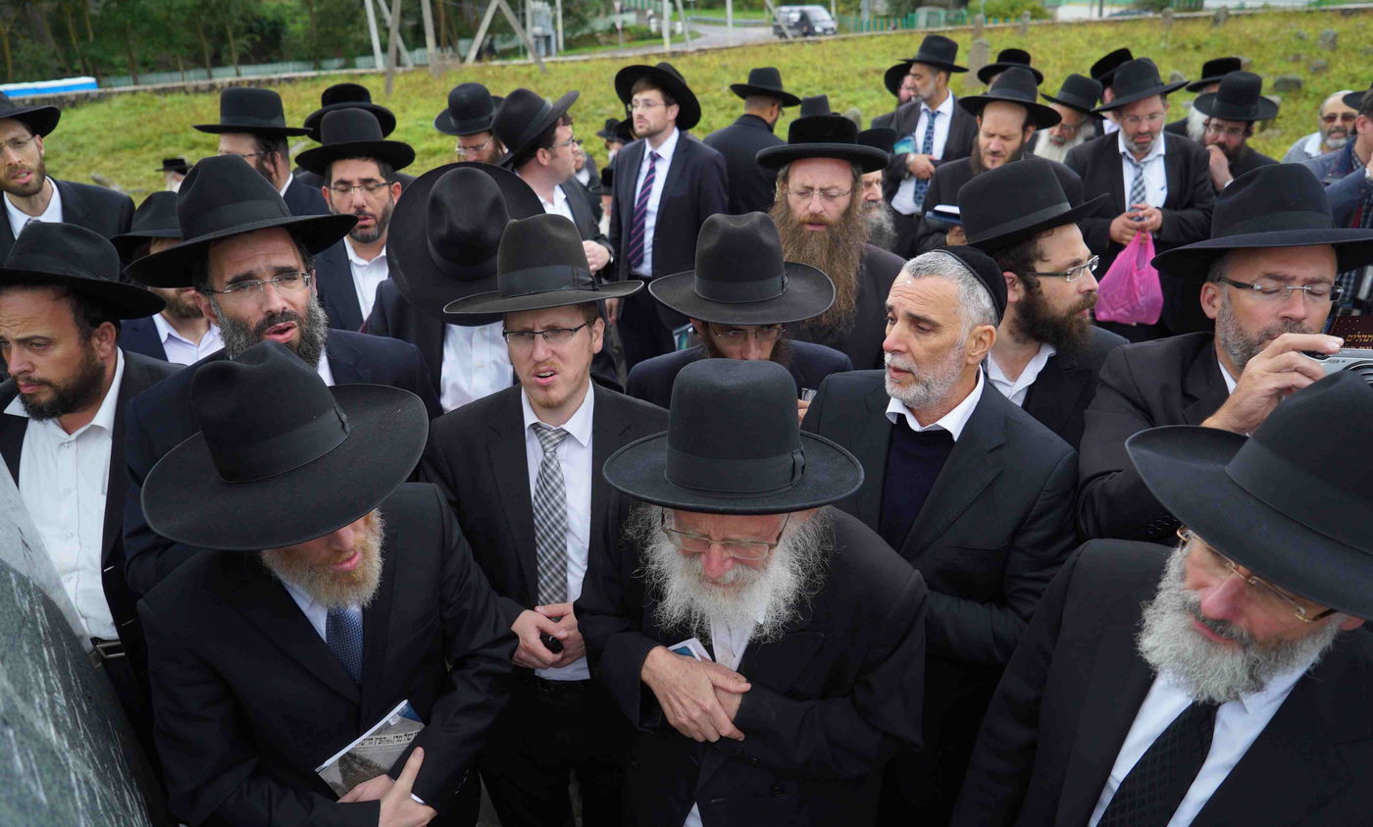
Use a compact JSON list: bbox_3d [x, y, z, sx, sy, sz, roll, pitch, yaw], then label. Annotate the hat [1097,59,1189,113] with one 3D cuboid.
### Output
[{"bbox_3d":[1.804,-1.315,3.655,0.365,0.140,0.335,-27,19,-39],"label":"hat"}]

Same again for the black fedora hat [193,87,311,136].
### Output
[{"bbox_3d":[-1.397,-0.961,2.932,0.330,0.135,0.360,4,17,26],"label":"black fedora hat"}]

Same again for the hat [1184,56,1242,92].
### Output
[{"bbox_3d":[2.404,-1.522,4.100,0.335,0.140,0.320,-20,22,-17],"label":"hat"}]

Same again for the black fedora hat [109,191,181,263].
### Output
[{"bbox_3d":[-1.156,-0.430,2.050,0.300,0.140,0.320,-10,11,-29],"label":"black fedora hat"}]

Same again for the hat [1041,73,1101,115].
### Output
[{"bbox_3d":[1.772,-1.448,4.150,0.335,0.145,0.320,-2,29,-34],"label":"hat"}]

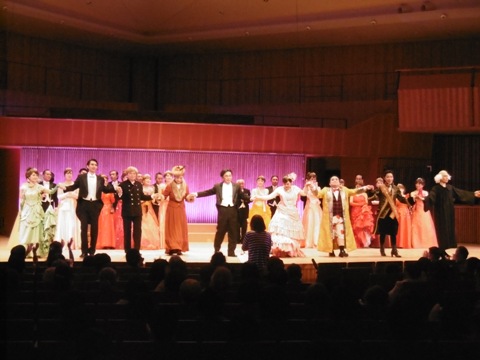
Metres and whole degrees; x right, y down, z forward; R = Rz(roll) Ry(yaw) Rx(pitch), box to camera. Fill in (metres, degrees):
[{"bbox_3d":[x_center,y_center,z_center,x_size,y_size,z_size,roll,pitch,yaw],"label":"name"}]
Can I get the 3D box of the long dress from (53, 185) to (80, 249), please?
[{"bbox_3d":[-3.542,0.744,16.800,0.570,1.386,0.500,1,-1,-11],"label":"long dress"}]

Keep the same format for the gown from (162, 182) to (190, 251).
[{"bbox_3d":[-1.257,0.743,16.200,0.560,1.386,0.450,1,-1,-9],"label":"gown"}]

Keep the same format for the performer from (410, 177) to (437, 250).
[{"bbox_3d":[4.307,0.759,19.100,0.660,1.681,0.560,1,-1,-5],"label":"performer"}]

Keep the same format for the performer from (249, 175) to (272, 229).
[{"bbox_3d":[0.469,0.720,18.700,0.600,1.640,0.500,1,0,-6],"label":"performer"}]

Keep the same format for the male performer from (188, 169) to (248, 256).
[{"bbox_3d":[-0.420,0.645,16.000,1.180,1.702,0.420,1,-1,-9],"label":"male performer"}]

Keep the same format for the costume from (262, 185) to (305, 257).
[{"bbox_3d":[0.892,0.832,16.400,0.860,1.403,0.800,1,-1,-6],"label":"costume"}]

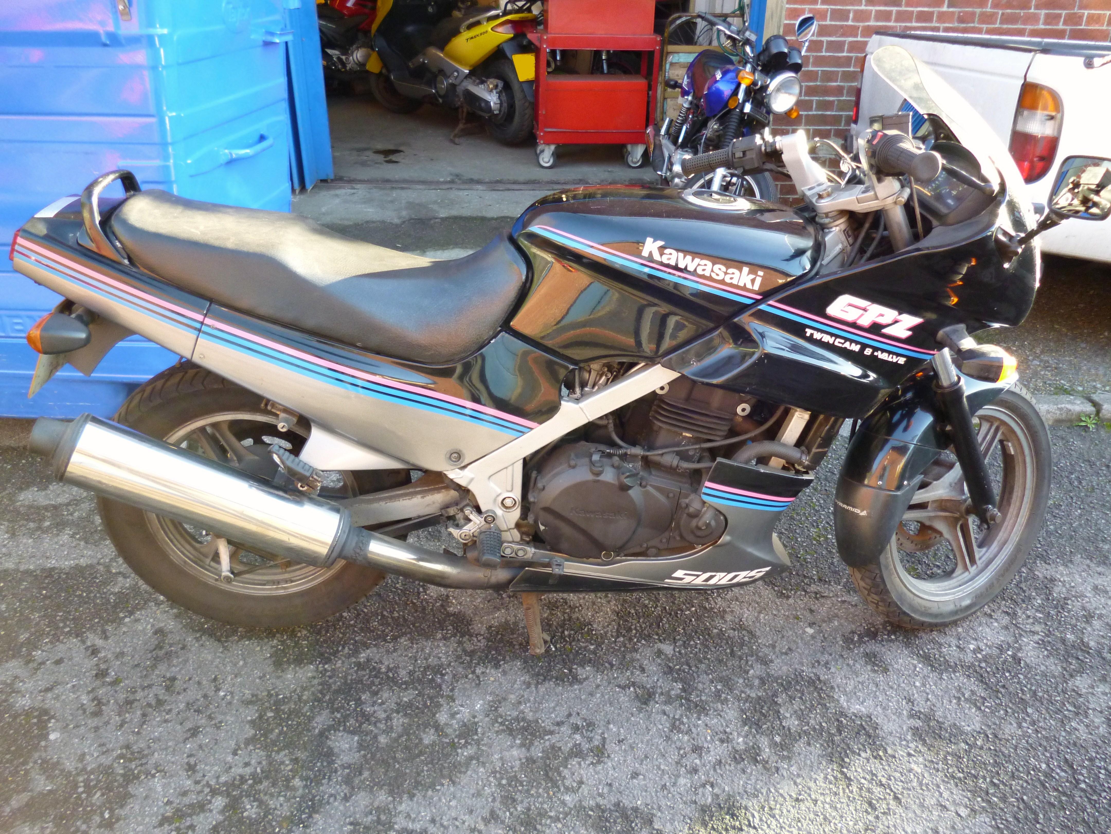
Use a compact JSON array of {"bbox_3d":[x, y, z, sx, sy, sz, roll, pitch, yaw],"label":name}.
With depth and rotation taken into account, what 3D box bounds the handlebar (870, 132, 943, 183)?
[{"bbox_3d":[0.508,-0.384,1.332,0.070,0.065,0.190,-3,23,-7],"label":"handlebar"}]

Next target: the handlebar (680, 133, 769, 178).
[{"bbox_3d":[0.330,-0.509,1.755,0.190,0.065,0.070,0,20,44],"label":"handlebar"}]

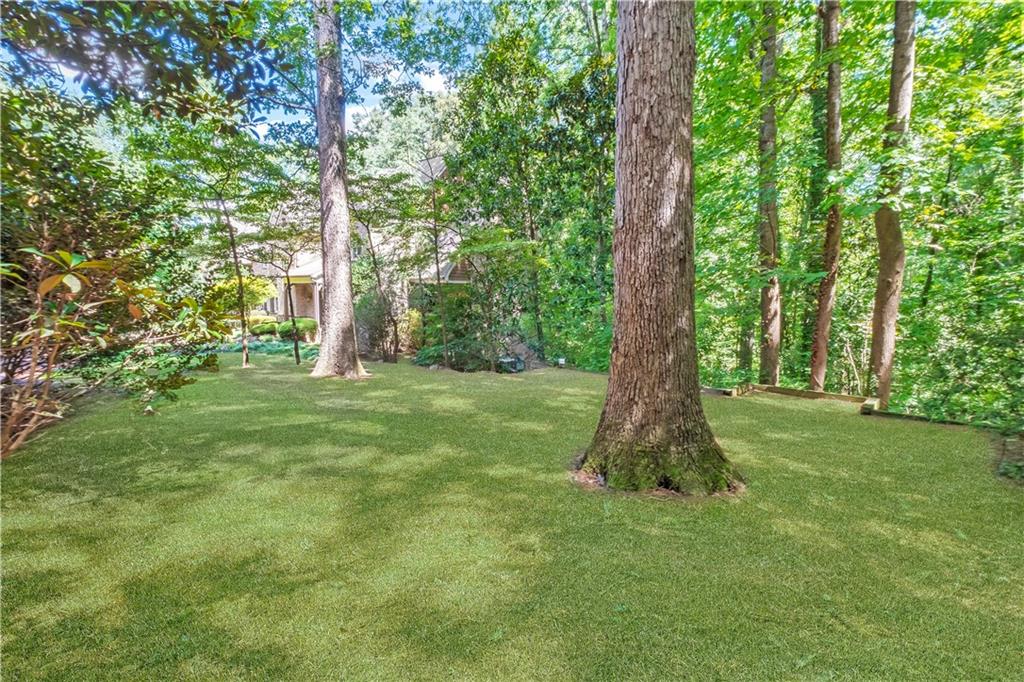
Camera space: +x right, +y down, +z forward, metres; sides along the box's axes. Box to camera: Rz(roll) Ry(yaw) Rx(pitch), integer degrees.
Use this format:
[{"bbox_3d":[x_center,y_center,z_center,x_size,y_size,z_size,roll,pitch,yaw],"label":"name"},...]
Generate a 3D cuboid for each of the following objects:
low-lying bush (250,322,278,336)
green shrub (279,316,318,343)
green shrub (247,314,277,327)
[{"bbox_3d":[-10.400,-0.480,17.900,1.150,0.640,1.100,0,4,0],"label":"low-lying bush"},{"bbox_3d":[-8.300,-0.440,16.500,1.400,0.980,1.350,0,4,0],"label":"green shrub"},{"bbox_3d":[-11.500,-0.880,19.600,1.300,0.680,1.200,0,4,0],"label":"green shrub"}]

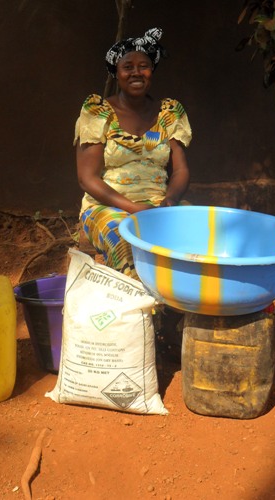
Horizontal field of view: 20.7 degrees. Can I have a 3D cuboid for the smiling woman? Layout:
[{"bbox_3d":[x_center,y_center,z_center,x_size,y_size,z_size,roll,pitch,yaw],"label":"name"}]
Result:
[{"bbox_3d":[-0.002,-0.194,2.868,0.500,1.230,0.700,-3,15,-10],"label":"smiling woman"}]

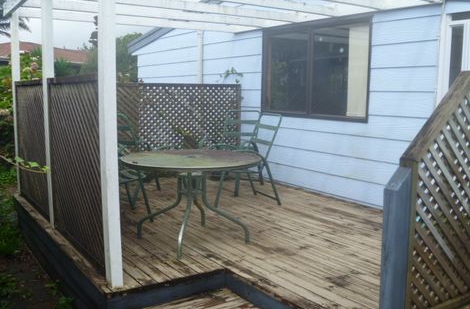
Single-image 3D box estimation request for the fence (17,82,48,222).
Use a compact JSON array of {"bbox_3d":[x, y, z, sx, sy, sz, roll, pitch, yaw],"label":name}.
[{"bbox_3d":[-2.218,-0.103,5.086,0.050,1.400,1.560,-5,9,-35],"label":"fence"}]

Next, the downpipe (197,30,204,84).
[{"bbox_3d":[-0.607,-0.878,8.026,0.085,2.800,0.090,-5,9,-34],"label":"downpipe"}]

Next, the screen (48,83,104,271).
[{"bbox_3d":[-1.278,0.084,3.752,0.050,1.400,1.540,-5,9,-35],"label":"screen"}]

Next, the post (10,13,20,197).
[{"bbox_3d":[-2.718,-0.621,5.716,0.090,2.300,0.090,-5,9,-35],"label":"post"}]

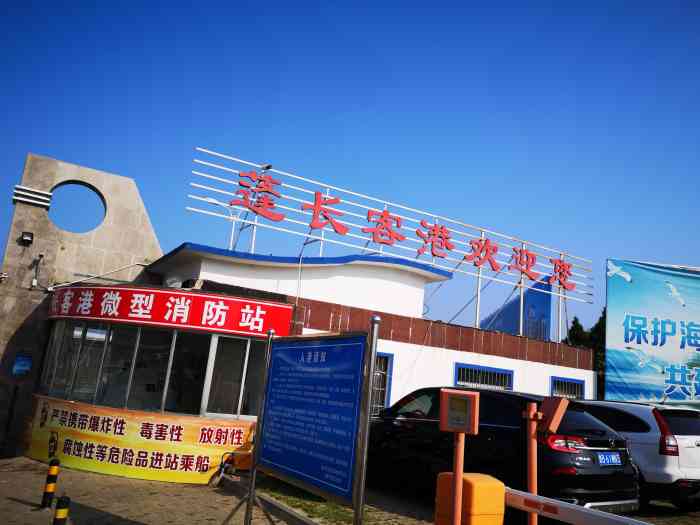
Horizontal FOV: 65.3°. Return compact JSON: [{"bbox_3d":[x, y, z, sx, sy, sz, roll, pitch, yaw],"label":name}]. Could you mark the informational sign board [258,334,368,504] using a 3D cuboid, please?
[{"bbox_3d":[-0.364,1.213,4.561,0.060,1.194,1.524,14,-14,-34],"label":"informational sign board"}]

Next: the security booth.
[{"bbox_3d":[-2.911,1.843,8.424,3.350,2.620,2.250,11,-13,-24],"label":"security booth"}]

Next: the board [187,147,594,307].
[{"bbox_3d":[2.057,-0.510,13.408,11.927,1.260,0.300,12,-14,-29],"label":"board"}]

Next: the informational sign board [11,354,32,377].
[{"bbox_3d":[-5.038,1.583,8.391,0.240,0.300,0.040,12,-14,-29],"label":"informational sign board"}]

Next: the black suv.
[{"bbox_3d":[2.111,2.923,8.825,1.930,1.660,4.820,12,-14,-29],"label":"black suv"}]

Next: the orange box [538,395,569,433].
[{"bbox_3d":[1.374,1.043,3.750,0.060,0.225,0.225,31,-17,-3],"label":"orange box"}]

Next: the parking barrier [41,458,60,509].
[{"bbox_3d":[-3.252,2.371,5.900,0.115,0.490,0.115,12,-14,-29],"label":"parking barrier"}]

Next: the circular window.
[{"bbox_3d":[-4.587,-0.903,9.199,0.900,0.900,0.250,12,-14,-29],"label":"circular window"}]

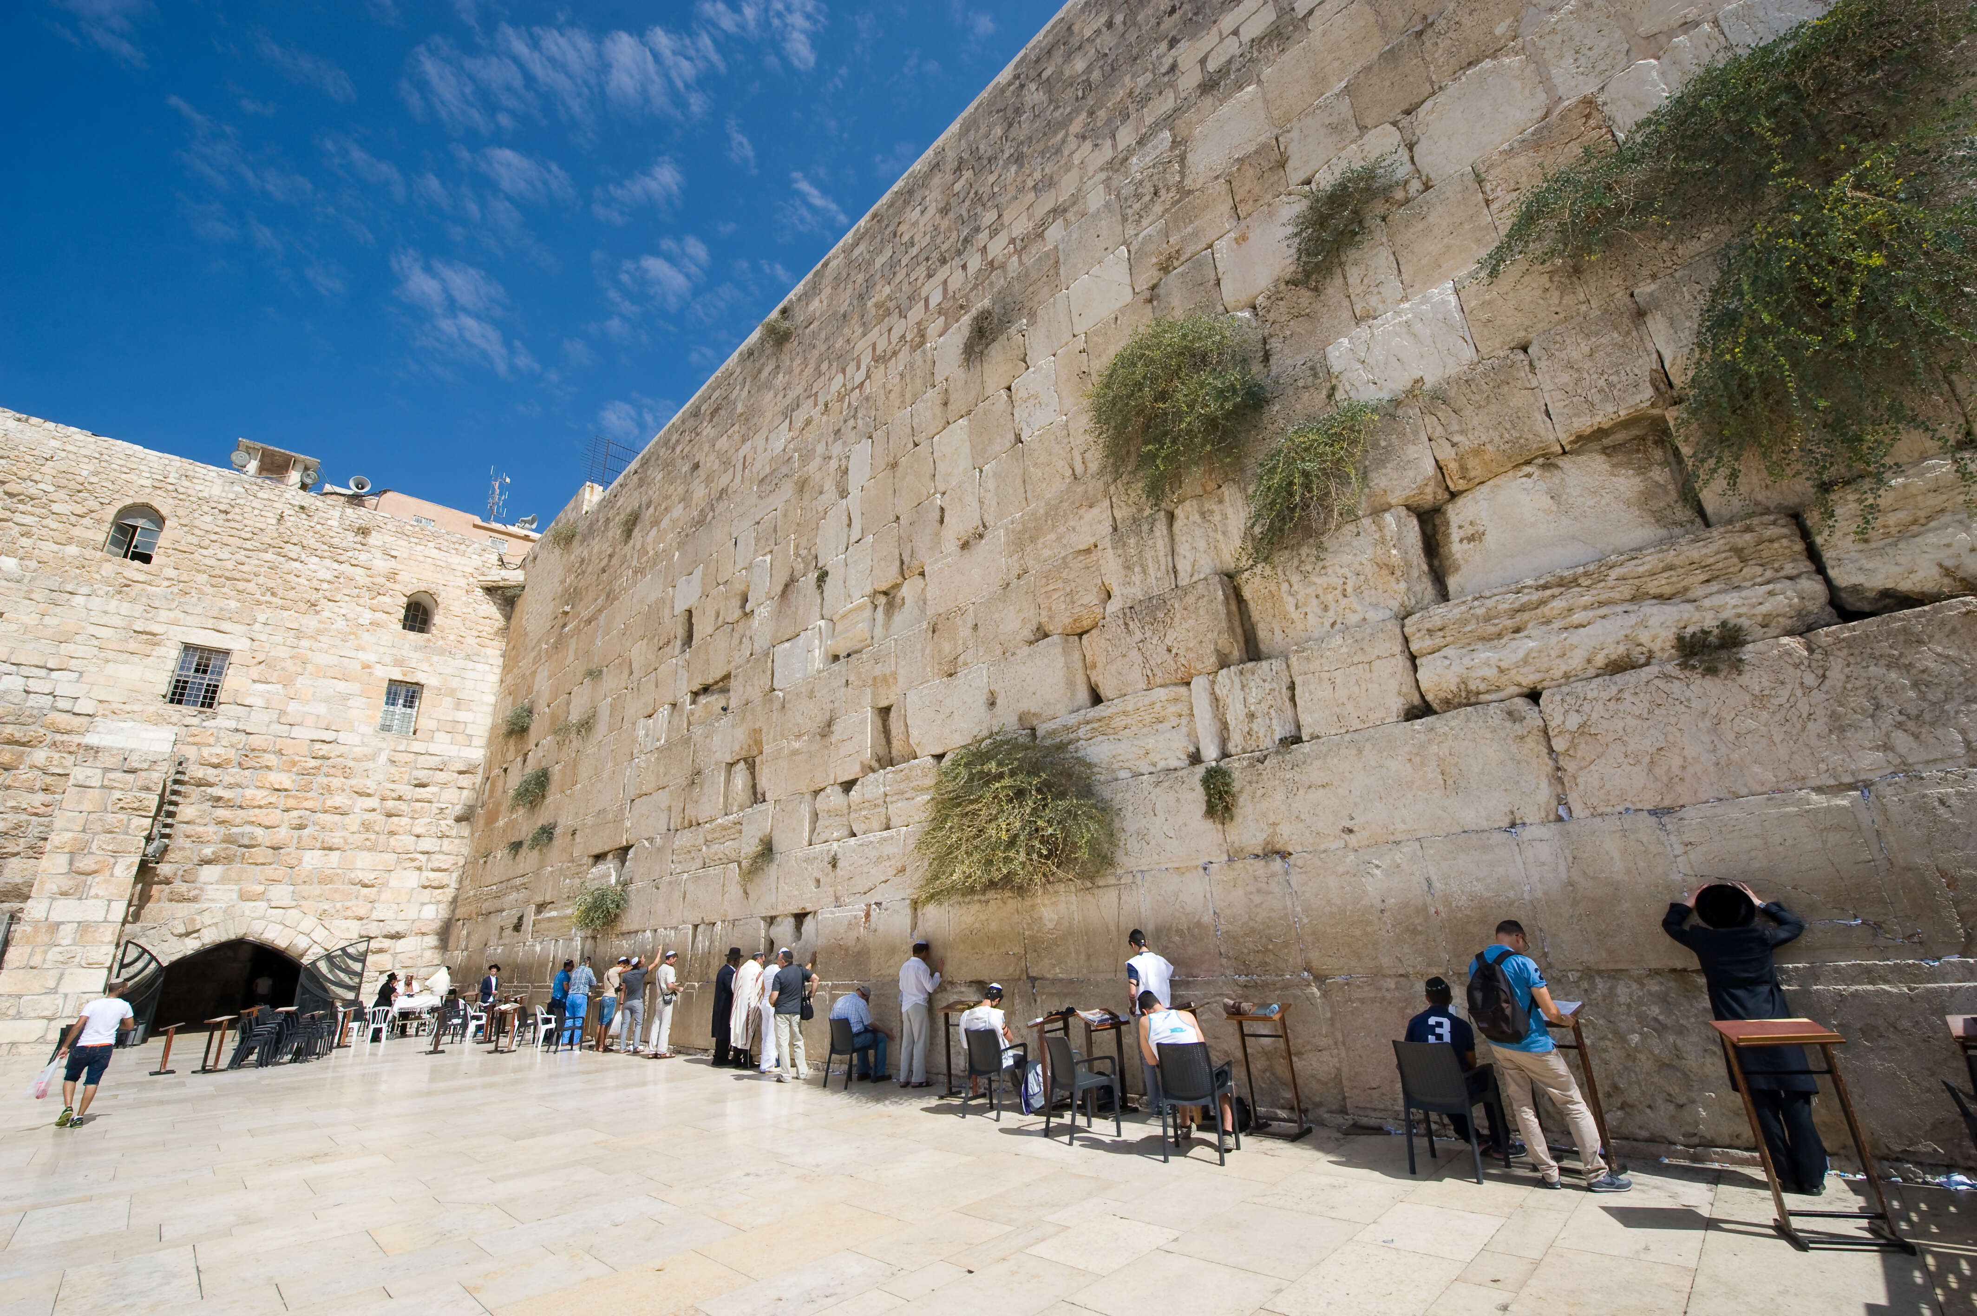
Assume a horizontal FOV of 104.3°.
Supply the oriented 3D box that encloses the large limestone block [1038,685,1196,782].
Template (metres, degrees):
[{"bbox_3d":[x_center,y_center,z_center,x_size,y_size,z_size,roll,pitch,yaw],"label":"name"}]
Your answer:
[{"bbox_3d":[1.884,1.164,10.266,2.409,0.954,0.700,-21,-27,40],"label":"large limestone block"}]

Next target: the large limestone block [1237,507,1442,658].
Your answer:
[{"bbox_3d":[3.870,-0.685,8.414,1.948,1.035,0.750,-21,-27,40],"label":"large limestone block"}]

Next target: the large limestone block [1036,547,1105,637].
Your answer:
[{"bbox_3d":[1.399,-0.867,11.045,1.121,1.009,0.700,-21,-27,40],"label":"large limestone block"}]

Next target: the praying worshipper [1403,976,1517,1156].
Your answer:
[{"bbox_3d":[3.559,3.113,5.816,0.500,1.260,0.800,-19,-25,37],"label":"praying worshipper"}]

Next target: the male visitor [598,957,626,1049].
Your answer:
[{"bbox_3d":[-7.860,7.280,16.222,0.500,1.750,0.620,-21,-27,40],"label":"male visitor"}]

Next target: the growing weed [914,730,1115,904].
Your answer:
[{"bbox_3d":[0.299,2.091,10.299,2.600,2.100,1.000,-21,-27,40],"label":"growing weed"}]

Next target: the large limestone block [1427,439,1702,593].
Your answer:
[{"bbox_3d":[5.342,-1.177,7.192,1.890,0.965,0.750,-21,-27,40],"label":"large limestone block"}]

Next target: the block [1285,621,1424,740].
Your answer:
[{"bbox_3d":[3.900,0.340,7.972,1.192,0.950,0.700,-21,-27,40],"label":"block"}]

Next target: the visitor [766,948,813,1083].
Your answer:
[{"bbox_3d":[-2.958,5.327,11.530,0.580,1.780,0.420,-2,-20,-6],"label":"visitor"}]

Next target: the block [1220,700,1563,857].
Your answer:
[{"bbox_3d":[3.939,1.348,7.713,3.050,1.047,0.900,-21,-27,40],"label":"block"}]

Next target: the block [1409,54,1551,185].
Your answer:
[{"bbox_3d":[5.688,-5.932,8.848,1.175,0.941,0.700,-21,-27,40],"label":"block"}]

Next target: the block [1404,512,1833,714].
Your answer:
[{"bbox_3d":[5.309,-0.219,6.693,2.731,0.884,0.800,-21,-27,40],"label":"block"}]

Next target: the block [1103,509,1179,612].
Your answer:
[{"bbox_3d":[2.290,-1.247,10.713,1.119,1.193,0.700,-21,-27,40],"label":"block"}]

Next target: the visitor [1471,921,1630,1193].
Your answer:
[{"bbox_3d":[3.786,2.660,5.287,0.550,1.640,0.540,6,-22,-24],"label":"visitor"}]

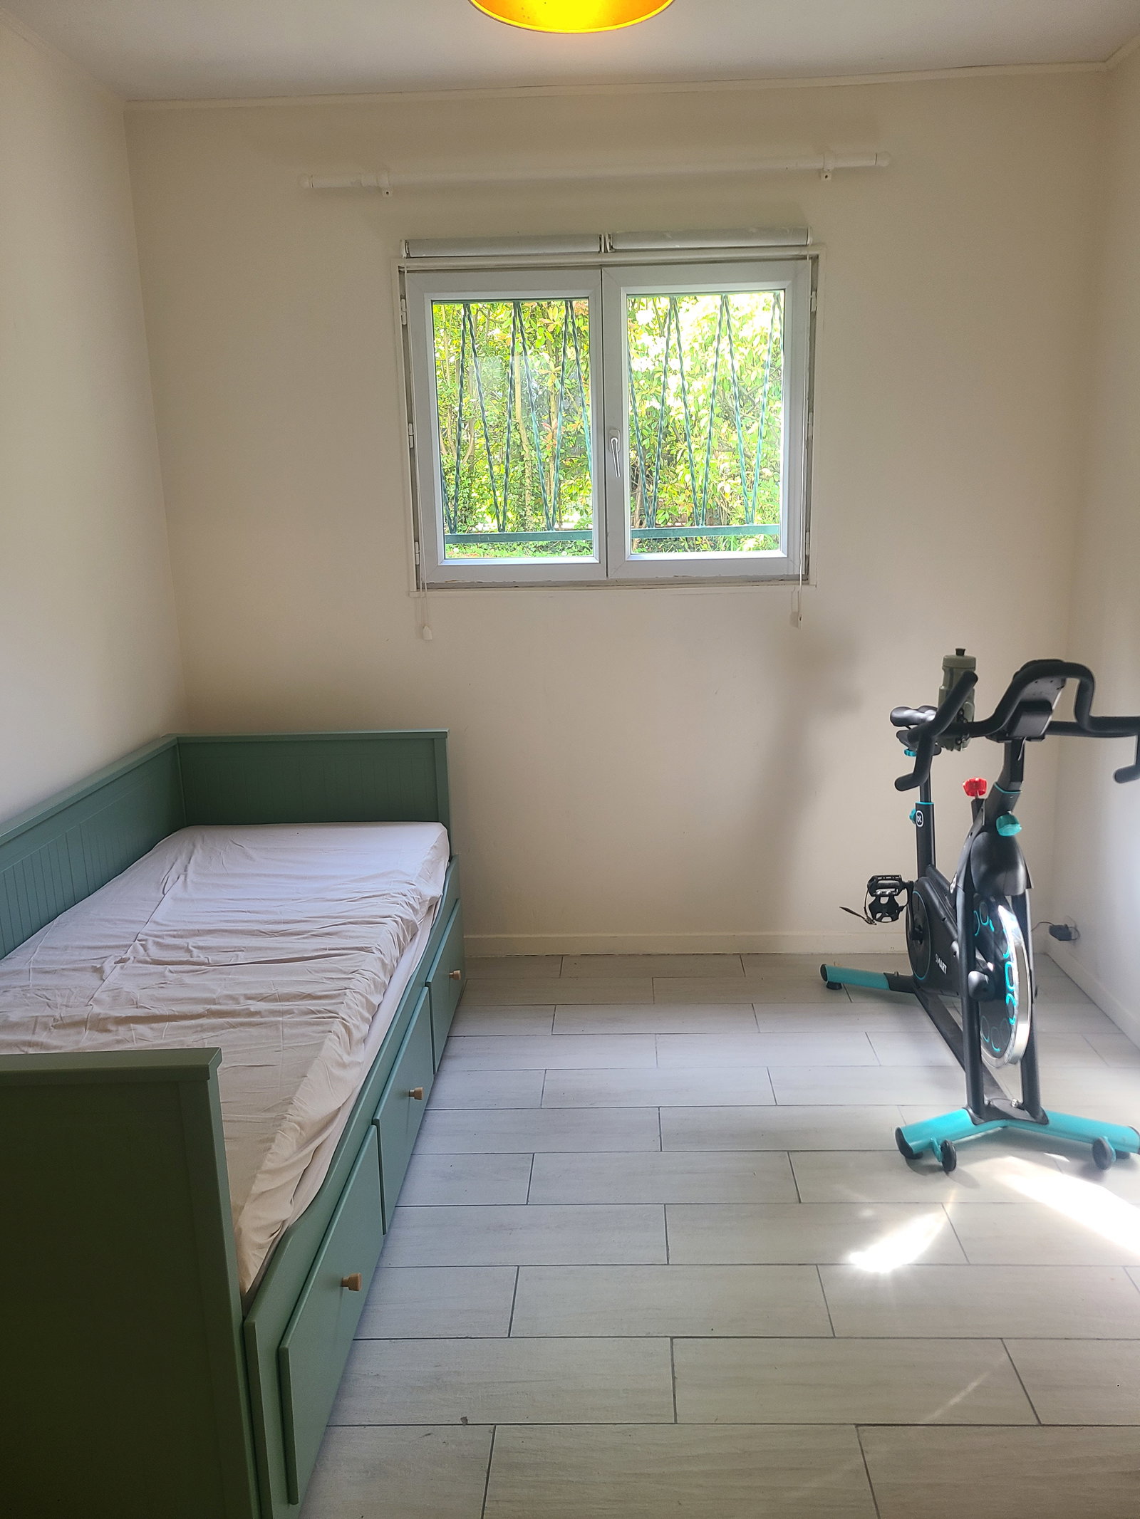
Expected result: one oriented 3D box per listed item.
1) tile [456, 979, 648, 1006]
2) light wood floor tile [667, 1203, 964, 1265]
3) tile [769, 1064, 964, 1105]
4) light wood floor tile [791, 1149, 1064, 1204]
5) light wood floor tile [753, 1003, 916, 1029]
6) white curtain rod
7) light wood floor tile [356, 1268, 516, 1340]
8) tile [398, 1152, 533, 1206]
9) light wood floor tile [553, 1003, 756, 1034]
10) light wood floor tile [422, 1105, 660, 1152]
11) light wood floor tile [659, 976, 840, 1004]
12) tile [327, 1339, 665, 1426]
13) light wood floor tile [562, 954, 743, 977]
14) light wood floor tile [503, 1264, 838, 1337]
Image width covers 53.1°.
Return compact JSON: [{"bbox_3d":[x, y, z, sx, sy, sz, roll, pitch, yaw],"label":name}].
[{"bbox_3d":[-0.035,0.743,3.624,0.598,0.011,0.202,-1,13,3],"label":"tile"},{"bbox_3d":[0.503,0.999,2.393,0.598,0.011,0.202,-1,13,3],"label":"light wood floor tile"},{"bbox_3d":[0.832,0.856,2.975,0.600,0.010,0.200,-1,13,2],"label":"tile"},{"bbox_3d":[0.810,0.946,2.575,0.598,0.011,0.202,-1,13,3],"label":"light wood floor tile"},{"bbox_3d":[0.853,0.764,3.369,0.600,0.010,0.200,-1,13,2],"label":"light wood floor tile"},{"bbox_3d":[0.064,-1.678,3.279,1.688,0.065,0.085,-1,13,2],"label":"white curtain rod"},{"bbox_3d":[-0.408,1.063,2.236,0.600,0.010,0.200,-1,13,2],"label":"light wood floor tile"},{"bbox_3d":[-0.390,0.971,2.630,0.600,0.010,0.200,-1,13,2],"label":"tile"},{"bbox_3d":[0.252,0.776,3.393,0.600,0.010,0.200,-1,13,2],"label":"light wood floor tile"},{"bbox_3d":[-0.076,0.923,2.826,0.598,0.011,0.202,-1,13,3],"label":"light wood floor tile"},{"bbox_3d":[0.563,0.724,3.578,0.600,0.010,0.200,-1,13,2],"label":"light wood floor tile"},{"bbox_3d":[-0.116,1.104,2.028,0.598,0.011,0.202,-1,13,3],"label":"tile"},{"bbox_3d":[0.272,0.687,3.776,0.600,0.010,0.176,-1,13,2],"label":"light wood floor tile"},{"bbox_3d":[0.193,1.051,2.212,0.600,0.010,0.200,-1,13,2],"label":"light wood floor tile"}]

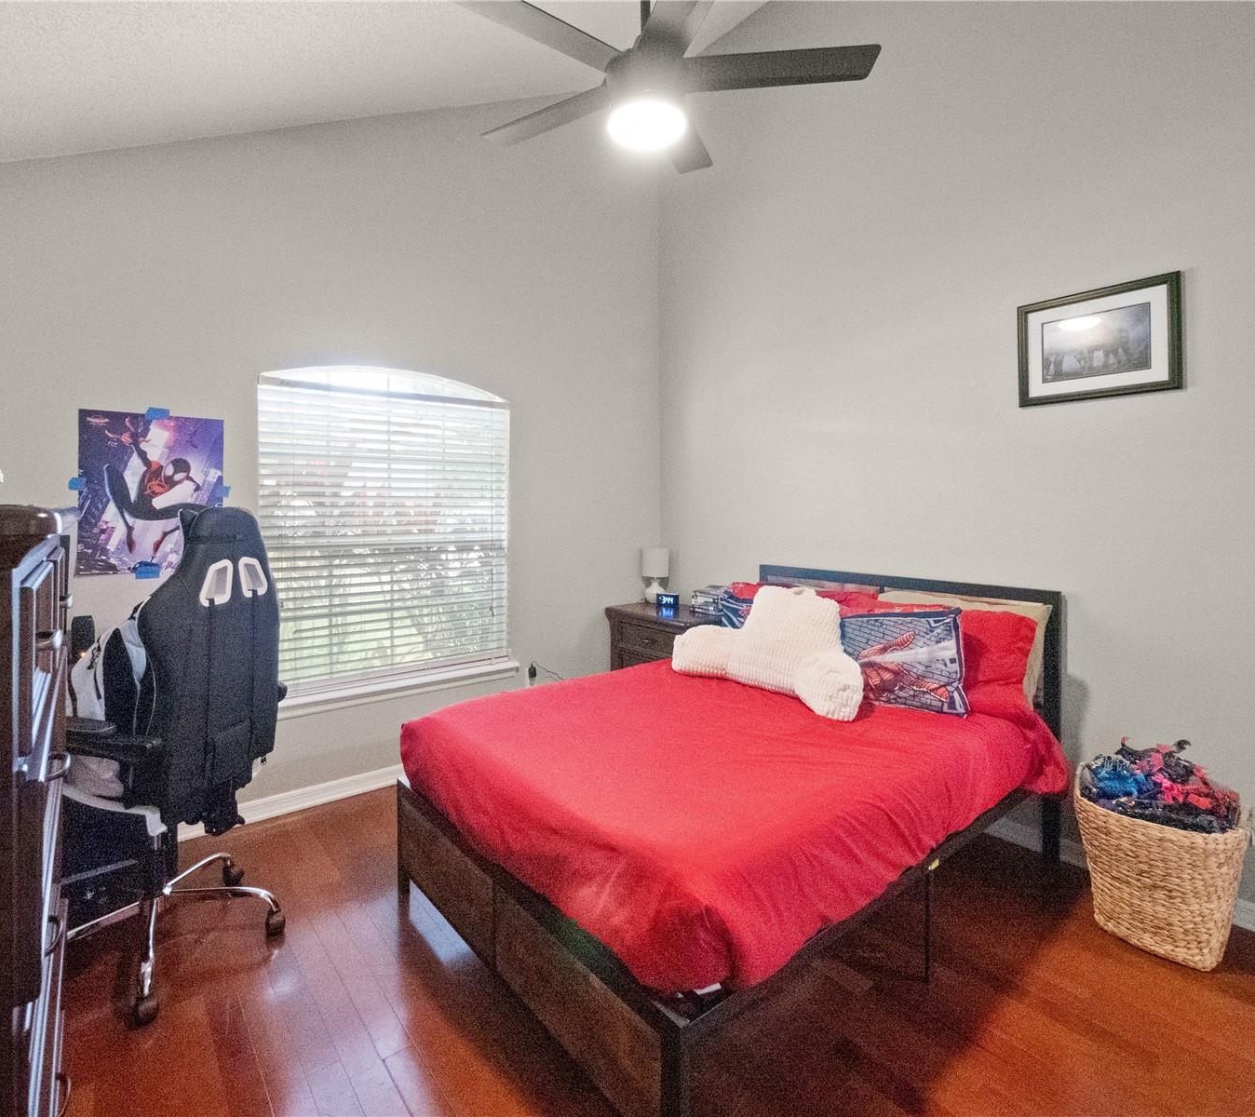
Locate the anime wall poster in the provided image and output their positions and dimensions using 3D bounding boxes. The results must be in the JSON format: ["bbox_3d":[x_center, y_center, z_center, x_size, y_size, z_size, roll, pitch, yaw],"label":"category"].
[{"bbox_3d":[-1.904,-0.258,2.451,0.461,0.642,0.012,-3,4,-36],"label":"anime wall poster"}]

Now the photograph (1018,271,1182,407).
[{"bbox_3d":[1.710,-0.783,2.209,0.030,0.394,0.488,-3,4,-41],"label":"photograph"}]

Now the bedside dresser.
[{"bbox_3d":[0.272,0.681,3.607,0.450,0.720,0.680,-3,4,-41],"label":"bedside dresser"}]

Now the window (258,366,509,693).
[{"bbox_3d":[-1.163,-0.167,3.034,1.190,1.553,0.120,-3,4,-36],"label":"window"}]

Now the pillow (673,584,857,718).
[{"bbox_3d":[0.705,0.375,2.718,0.410,0.430,0.870,-3,4,-41],"label":"pillow"}]

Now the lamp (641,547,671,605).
[{"bbox_3d":[0.176,0.126,3.767,0.175,0.350,0.175,0,3,0],"label":"lamp"}]

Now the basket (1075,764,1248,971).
[{"bbox_3d":[1.699,0.999,1.917,0.310,0.440,0.400,-3,4,-41],"label":"basket"}]

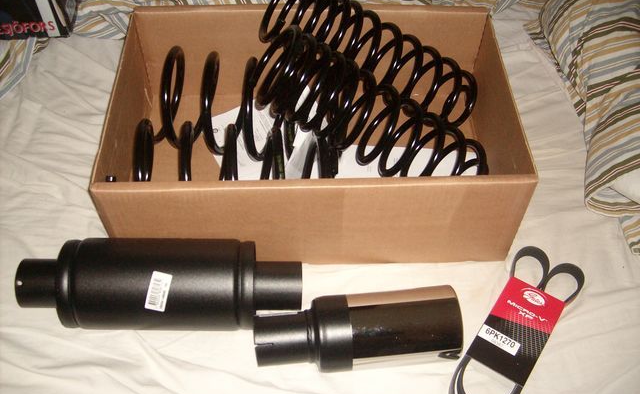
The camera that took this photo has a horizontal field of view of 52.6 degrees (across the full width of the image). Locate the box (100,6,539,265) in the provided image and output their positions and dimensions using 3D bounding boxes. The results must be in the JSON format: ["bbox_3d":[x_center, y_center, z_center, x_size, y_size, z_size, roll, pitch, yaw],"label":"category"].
[{"bbox_3d":[-0.010,-0.104,1.040,0.593,0.197,0.370,-1,52,-1],"label":"box"}]

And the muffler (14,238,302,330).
[{"bbox_3d":[-0.218,0.123,0.907,0.386,0.127,0.127,1,52,0],"label":"muffler"}]

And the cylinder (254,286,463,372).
[{"bbox_3d":[0.049,0.184,0.879,0.268,0.102,0.102,-4,53,-4],"label":"cylinder"}]

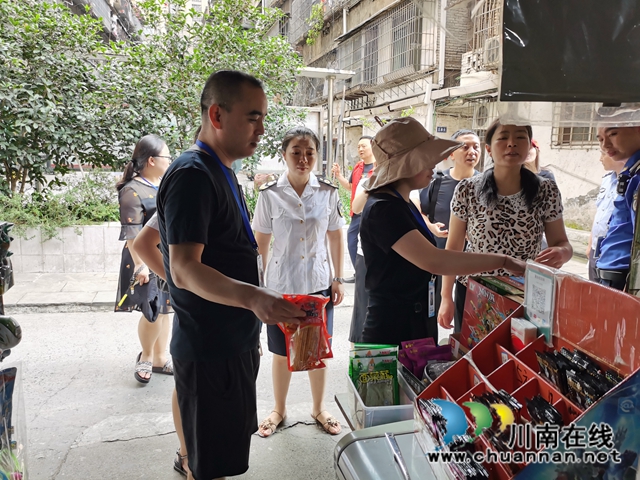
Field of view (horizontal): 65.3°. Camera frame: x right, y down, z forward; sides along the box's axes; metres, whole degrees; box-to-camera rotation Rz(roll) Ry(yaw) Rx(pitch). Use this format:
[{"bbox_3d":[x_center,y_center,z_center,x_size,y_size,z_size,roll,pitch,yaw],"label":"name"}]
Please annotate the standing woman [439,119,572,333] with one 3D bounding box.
[{"bbox_3d":[0.790,0.287,2.214,0.560,1.640,0.360,2,8,12],"label":"standing woman"}]

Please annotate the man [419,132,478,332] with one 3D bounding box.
[{"bbox_3d":[0.980,0.086,3.468,0.520,1.680,0.380,-5,9,-30],"label":"man"}]

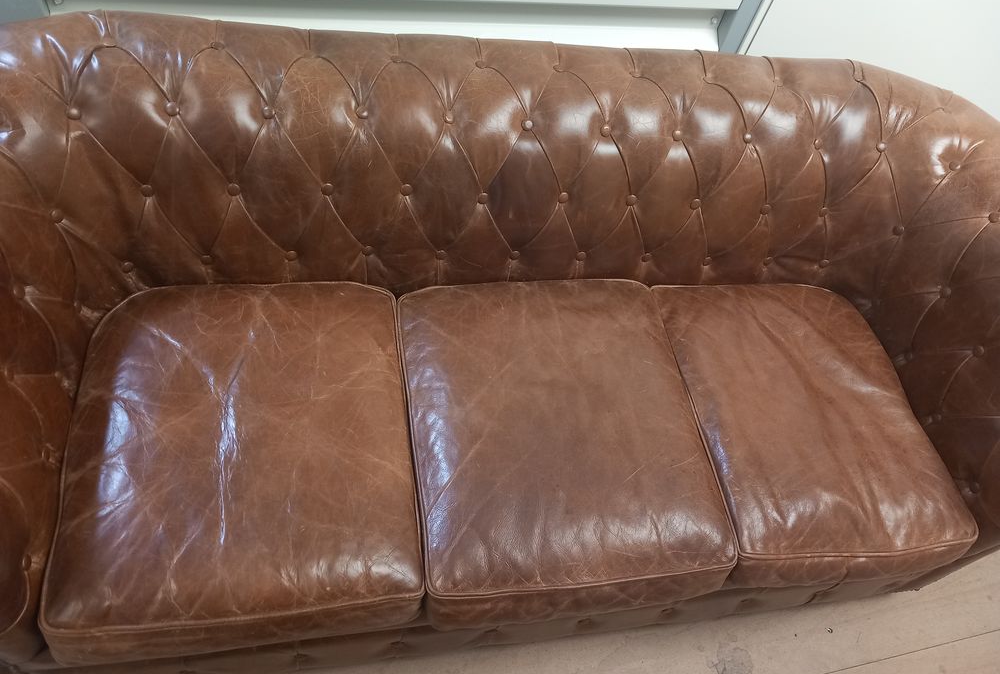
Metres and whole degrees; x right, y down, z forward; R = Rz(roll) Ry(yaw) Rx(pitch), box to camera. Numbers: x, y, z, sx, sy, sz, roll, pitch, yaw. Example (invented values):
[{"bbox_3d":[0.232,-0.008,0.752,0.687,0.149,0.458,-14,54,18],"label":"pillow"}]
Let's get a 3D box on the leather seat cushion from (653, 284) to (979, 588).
[{"bbox_3d":[0.586,0.167,1.560,0.497,0.145,0.592,-1,58,-15],"label":"leather seat cushion"}]

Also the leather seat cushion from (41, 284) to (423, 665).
[{"bbox_3d":[-0.419,0.187,1.299,0.529,0.145,0.592,-1,58,-15],"label":"leather seat cushion"}]

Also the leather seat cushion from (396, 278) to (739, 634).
[{"bbox_3d":[0.091,0.177,1.432,0.536,0.145,0.592,-1,58,-15],"label":"leather seat cushion"}]

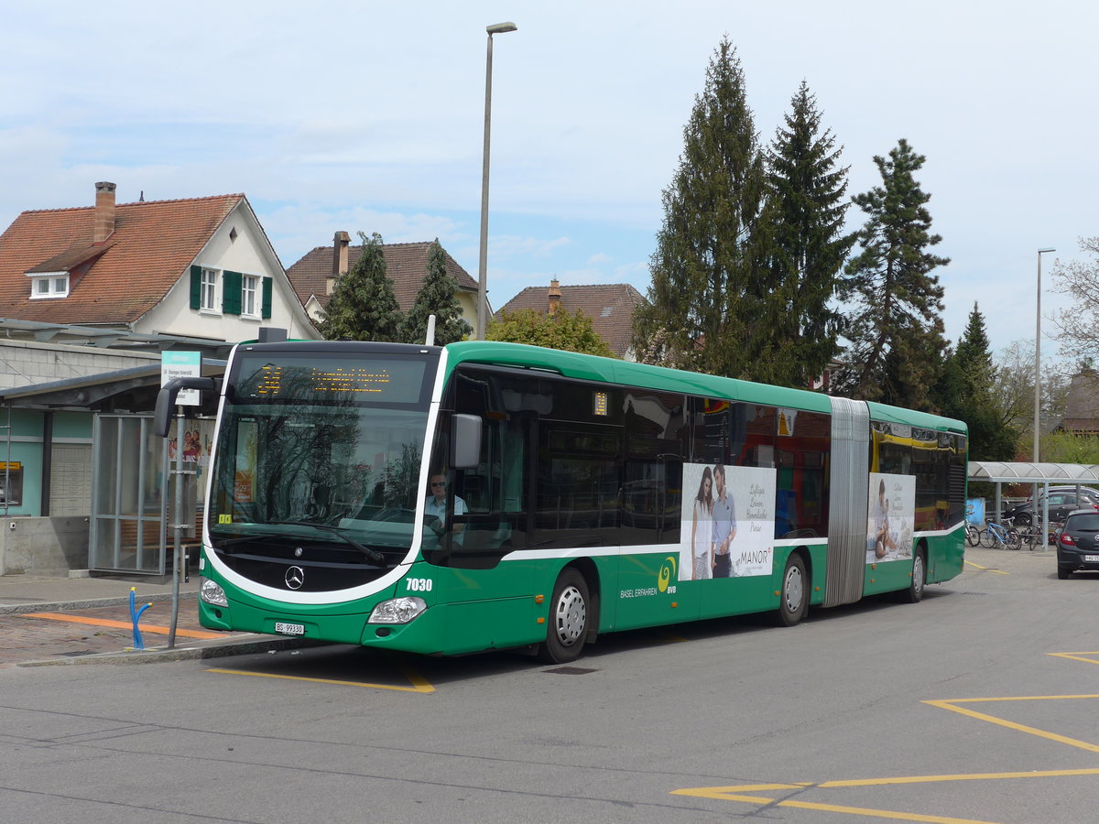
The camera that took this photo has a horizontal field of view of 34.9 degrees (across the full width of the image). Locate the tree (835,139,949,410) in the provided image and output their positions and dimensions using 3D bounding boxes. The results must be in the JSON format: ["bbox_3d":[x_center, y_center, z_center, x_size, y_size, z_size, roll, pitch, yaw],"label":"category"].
[{"bbox_3d":[17.276,-4.193,87.726,5.871,19.093,5.871,1,-2,33],"label":"tree"}]

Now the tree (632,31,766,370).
[{"bbox_3d":[6.756,-5.751,74.702,6.255,20.731,6.255,1,-2,33],"label":"tree"}]

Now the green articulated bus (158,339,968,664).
[{"bbox_3d":[2.059,1.174,23.123,2.820,3.120,18.304,1,-2,28],"label":"green articulated bus"}]

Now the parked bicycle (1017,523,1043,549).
[{"bbox_3d":[15.832,4.009,57.514,0.550,1.000,1.680,3,-2,-36],"label":"parked bicycle"}]

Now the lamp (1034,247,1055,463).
[{"bbox_3d":[16.642,-0.574,58.721,0.680,9.904,0.250,1,-2,33],"label":"lamp"}]

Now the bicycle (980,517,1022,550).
[{"bbox_3d":[14.494,3.897,56.015,0.550,1.030,1.680,3,-2,-36],"label":"bicycle"}]

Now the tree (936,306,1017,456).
[{"bbox_3d":[23.083,-0.098,94.832,4.753,11.721,4.753,1,-2,33],"label":"tree"}]

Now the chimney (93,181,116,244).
[{"bbox_3d":[-16.240,-7.239,64.005,0.500,2.119,0.600,1,-2,33],"label":"chimney"}]

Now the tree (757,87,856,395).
[{"bbox_3d":[11.530,-5.202,80.708,5.314,20.329,5.314,1,-2,33],"label":"tree"}]

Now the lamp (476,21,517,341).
[{"bbox_3d":[-0.993,-2.086,31.518,0.680,10.026,0.250,1,-2,33],"label":"lamp"}]

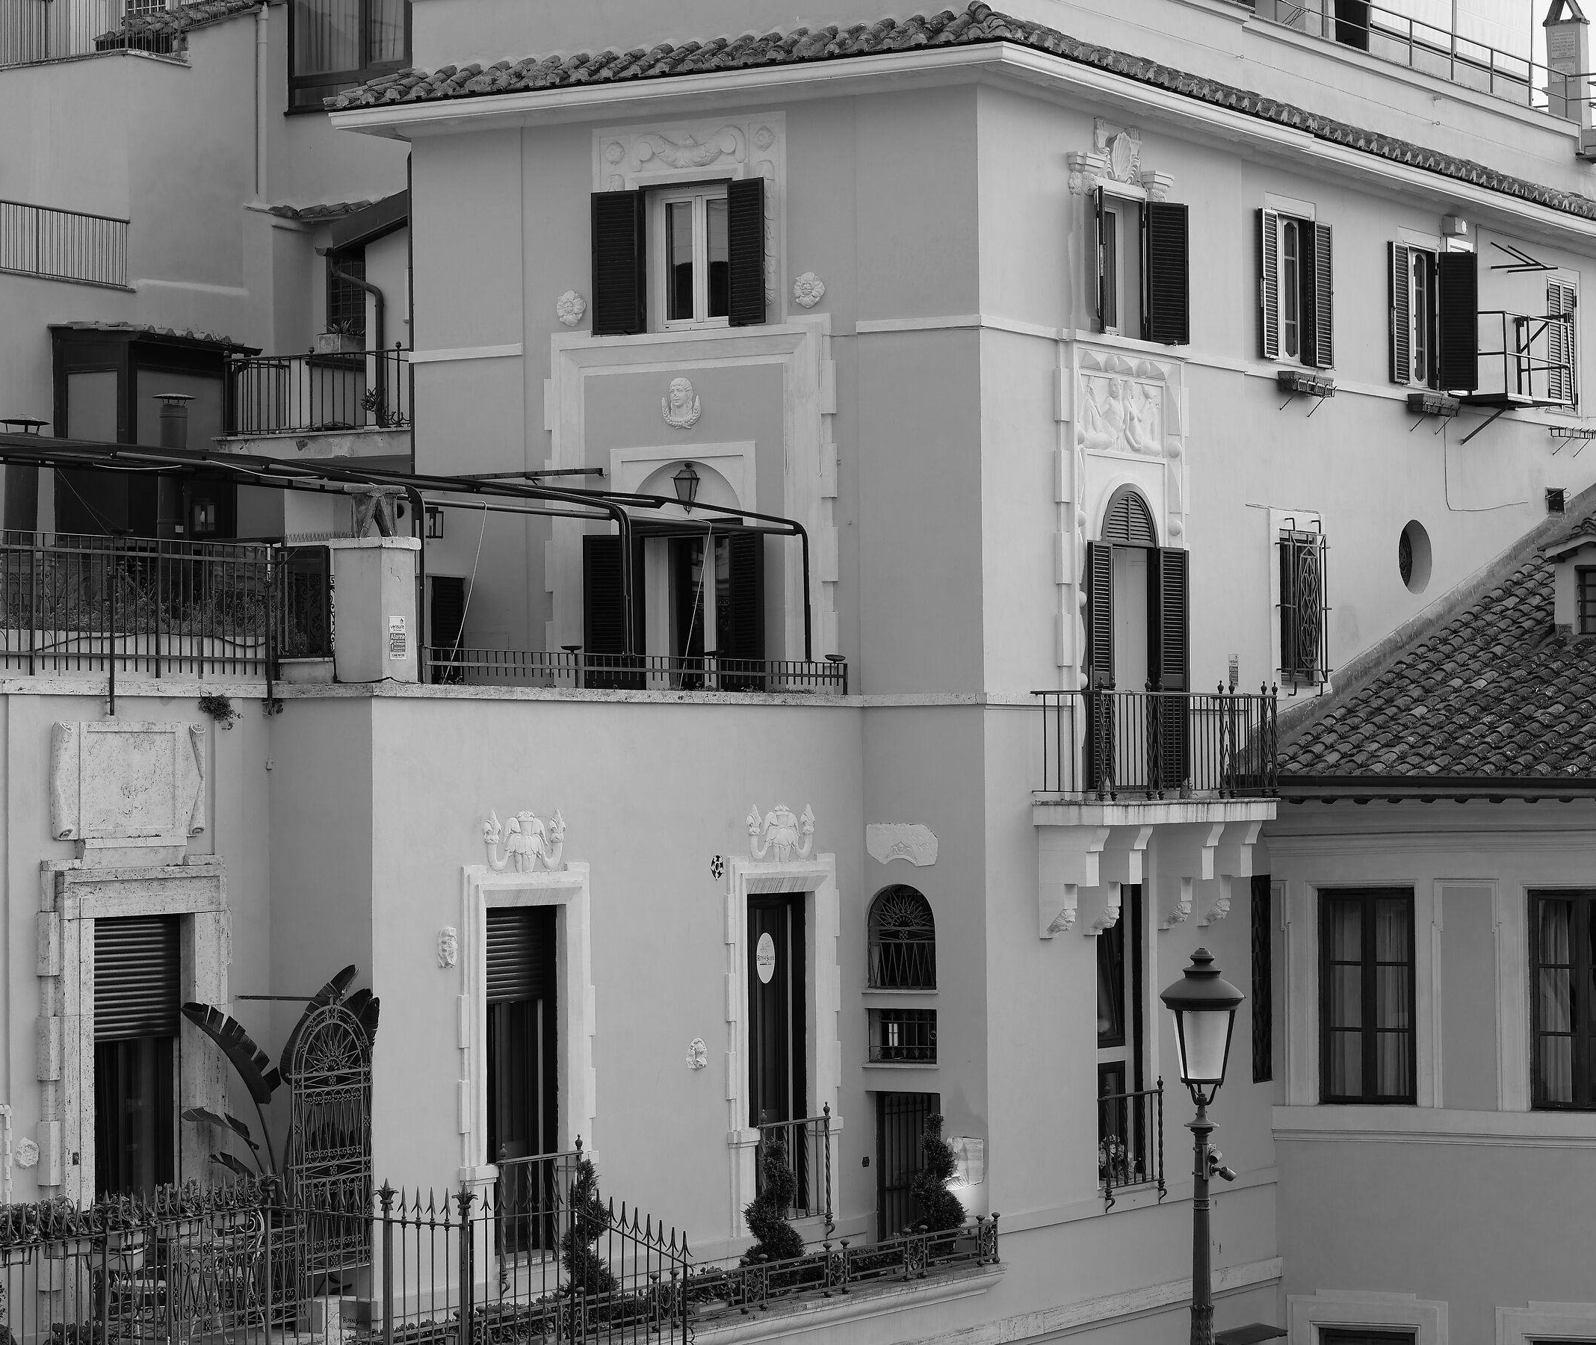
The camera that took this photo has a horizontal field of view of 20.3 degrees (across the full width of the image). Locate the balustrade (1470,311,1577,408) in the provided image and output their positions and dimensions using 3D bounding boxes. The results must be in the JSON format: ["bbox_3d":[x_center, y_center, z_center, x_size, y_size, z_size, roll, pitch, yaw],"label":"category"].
[{"bbox_3d":[9.064,-3.909,56.586,0.727,1.091,2.257,-1,-2,31],"label":"balustrade"}]

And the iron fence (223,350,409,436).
[{"bbox_3d":[-5.401,-3.295,53.741,2.724,0.972,1.300,-1,-2,31],"label":"iron fence"}]

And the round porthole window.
[{"bbox_3d":[7.343,-1.378,53.589,0.200,0.906,0.952,-1,-2,31],"label":"round porthole window"}]

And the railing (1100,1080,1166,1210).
[{"bbox_3d":[3.469,4.916,46.421,0.200,1.337,1.270,-1,-2,31],"label":"railing"}]

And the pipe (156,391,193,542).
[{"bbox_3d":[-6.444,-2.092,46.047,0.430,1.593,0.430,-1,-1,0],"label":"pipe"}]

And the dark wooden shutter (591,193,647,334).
[{"bbox_3d":[-1.866,-4.241,46.178,0.542,1.470,0.045,-1,-2,19],"label":"dark wooden shutter"}]

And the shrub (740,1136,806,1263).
[{"bbox_3d":[-0.246,5.080,42.332,0.570,1.330,0.570,-1,-1,0],"label":"shrub"}]

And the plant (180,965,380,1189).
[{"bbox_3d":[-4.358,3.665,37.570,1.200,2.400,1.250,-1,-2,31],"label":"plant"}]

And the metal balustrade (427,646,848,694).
[{"bbox_3d":[-1.379,0.007,42.525,0.100,0.339,7.375,-1,-2,31],"label":"metal balustrade"}]

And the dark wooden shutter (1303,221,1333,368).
[{"bbox_3d":[6.057,-4.339,51.223,0.045,1.667,0.512,-1,-2,33],"label":"dark wooden shutter"}]

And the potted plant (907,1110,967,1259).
[{"bbox_3d":[1.357,5.024,43.591,0.573,1.433,0.573,-1,-1,0],"label":"potted plant"}]

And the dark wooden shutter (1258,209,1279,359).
[{"bbox_3d":[5.293,-4.341,49.914,0.045,1.657,0.522,-1,-2,27],"label":"dark wooden shutter"}]

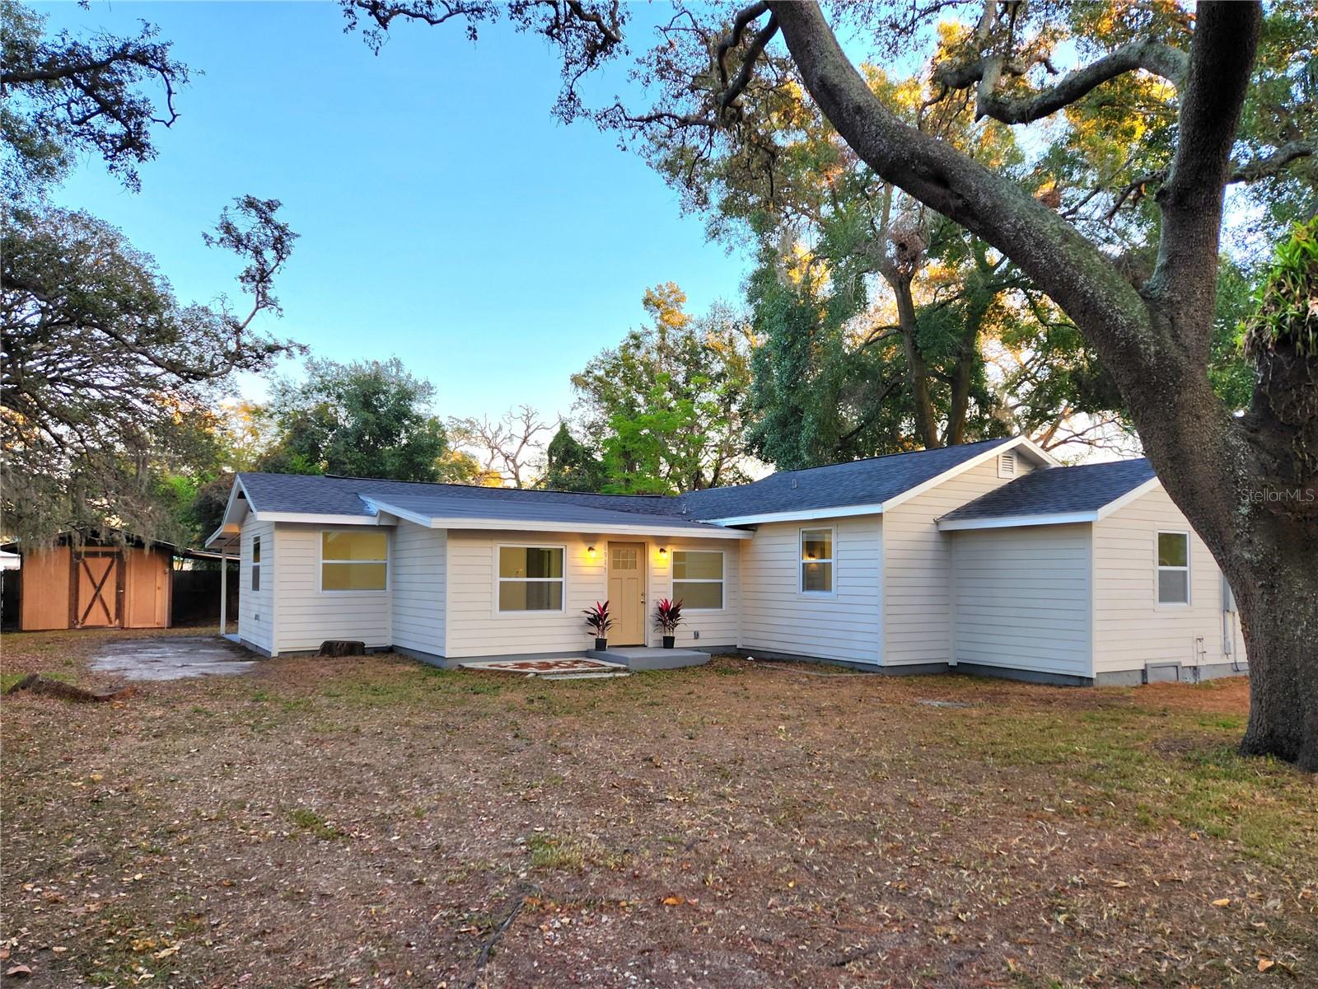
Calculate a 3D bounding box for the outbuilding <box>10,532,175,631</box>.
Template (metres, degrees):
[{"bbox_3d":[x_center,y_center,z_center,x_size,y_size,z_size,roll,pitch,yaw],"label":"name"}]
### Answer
[{"bbox_3d":[-17.055,2.620,26.750,3.850,2.800,3.600,3,-5,-30],"label":"outbuilding"}]

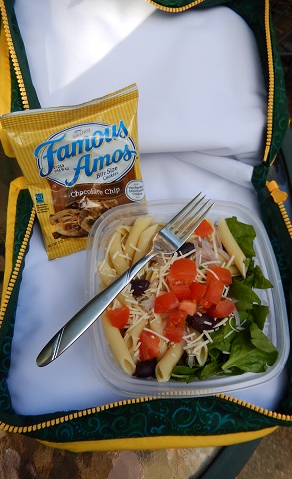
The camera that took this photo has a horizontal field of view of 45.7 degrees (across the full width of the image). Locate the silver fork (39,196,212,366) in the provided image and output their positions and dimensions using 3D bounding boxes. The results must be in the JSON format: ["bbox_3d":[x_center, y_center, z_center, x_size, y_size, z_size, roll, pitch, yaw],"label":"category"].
[{"bbox_3d":[-0.011,0.026,0.274,0.025,0.018,0.189,42,72,12],"label":"silver fork"}]

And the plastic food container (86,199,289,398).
[{"bbox_3d":[0.030,0.048,0.301,0.157,0.055,0.157,-4,69,-5],"label":"plastic food container"}]

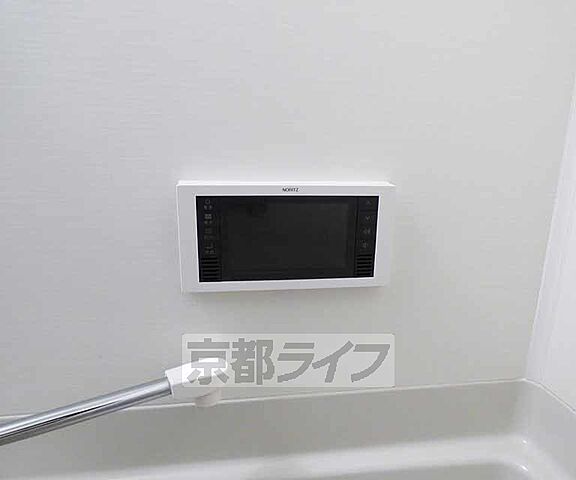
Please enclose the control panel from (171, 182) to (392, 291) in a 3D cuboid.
[{"bbox_3d":[0.001,-0.004,0.423,0.254,0.127,0.024,-1,12,-7],"label":"control panel"}]

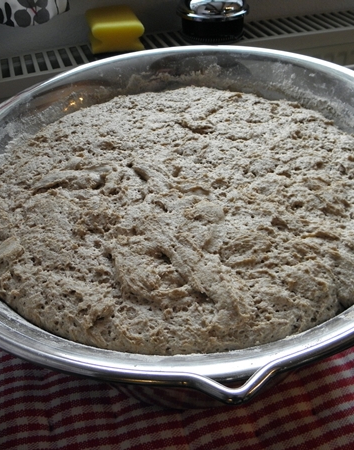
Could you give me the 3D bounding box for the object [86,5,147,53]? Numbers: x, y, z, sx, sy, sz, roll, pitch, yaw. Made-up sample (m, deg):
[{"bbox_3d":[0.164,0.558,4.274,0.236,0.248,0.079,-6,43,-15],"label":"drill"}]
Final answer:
[{"bbox_3d":[-0.090,-0.280,0.702,0.072,0.046,0.089,-11,41,-10],"label":"object"}]

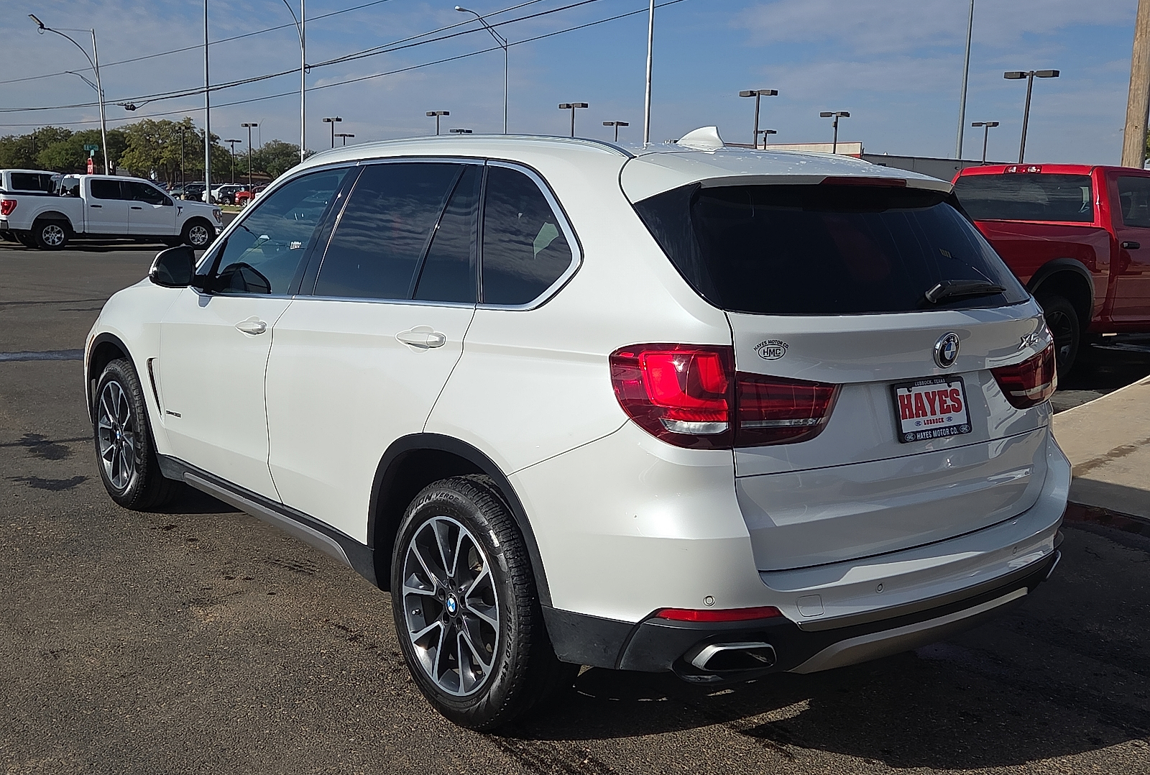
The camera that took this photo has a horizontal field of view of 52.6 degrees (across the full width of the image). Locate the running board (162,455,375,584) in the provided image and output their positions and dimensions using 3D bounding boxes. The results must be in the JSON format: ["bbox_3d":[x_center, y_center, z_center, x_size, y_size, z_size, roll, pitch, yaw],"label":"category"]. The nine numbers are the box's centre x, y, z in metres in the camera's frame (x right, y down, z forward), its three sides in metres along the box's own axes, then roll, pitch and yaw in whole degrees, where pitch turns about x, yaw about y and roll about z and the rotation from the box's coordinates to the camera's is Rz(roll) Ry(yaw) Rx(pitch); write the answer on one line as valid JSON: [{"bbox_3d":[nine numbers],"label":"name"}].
[{"bbox_3d":[-1.199,0.439,4.457,0.150,0.155,1.980,-5,11,-39],"label":"running board"}]

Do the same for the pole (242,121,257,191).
[{"bbox_3d":[-29.329,-20.080,105.000,1.450,7.500,0.500,0,9,-16],"label":"pole"}]

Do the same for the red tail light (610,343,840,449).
[{"bbox_3d":[0.383,0.003,2.842,0.575,0.262,0.260,-5,11,-39],"label":"red tail light"}]

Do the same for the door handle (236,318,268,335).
[{"bbox_3d":[-1.188,-0.225,4.280,0.050,0.055,0.260,-5,11,-39],"label":"door handle"}]

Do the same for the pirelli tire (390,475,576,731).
[{"bbox_3d":[-0.269,0.611,3.413,0.265,0.735,0.738,-5,11,-39],"label":"pirelli tire"}]

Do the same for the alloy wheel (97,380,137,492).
[{"bbox_3d":[-2.134,0.223,5.653,0.200,0.517,0.517,-5,11,-39],"label":"alloy wheel"}]

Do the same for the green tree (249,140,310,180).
[{"bbox_3d":[-31.728,-23.132,125.000,7.000,7.000,7.000,0,9,-14],"label":"green tree"}]

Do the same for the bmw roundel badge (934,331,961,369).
[{"bbox_3d":[0.989,-0.100,3.093,0.094,0.094,0.020,-5,15,-39],"label":"bmw roundel badge"}]

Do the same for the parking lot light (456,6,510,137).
[{"bbox_3d":[-4.374,-11.989,53.755,2.970,10.405,0.360,-5,11,-39],"label":"parking lot light"}]

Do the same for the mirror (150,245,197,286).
[{"bbox_3d":[-1.619,-0.486,4.703,0.205,0.178,0.140,-5,11,-39],"label":"mirror"}]

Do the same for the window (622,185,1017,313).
[{"bbox_3d":[0.822,-0.366,3.247,1.380,0.460,0.170,-5,-28,-39],"label":"window"}]

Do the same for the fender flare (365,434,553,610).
[{"bbox_3d":[-0.324,0.344,3.301,0.090,0.430,0.950,-5,11,-39],"label":"fender flare"}]

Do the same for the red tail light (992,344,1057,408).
[{"bbox_3d":[1.355,-0.063,3.617,0.225,0.245,0.570,10,12,43],"label":"red tail light"}]

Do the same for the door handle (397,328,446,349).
[{"bbox_3d":[-0.449,-0.143,3.357,0.060,0.055,0.262,-5,11,-39],"label":"door handle"}]

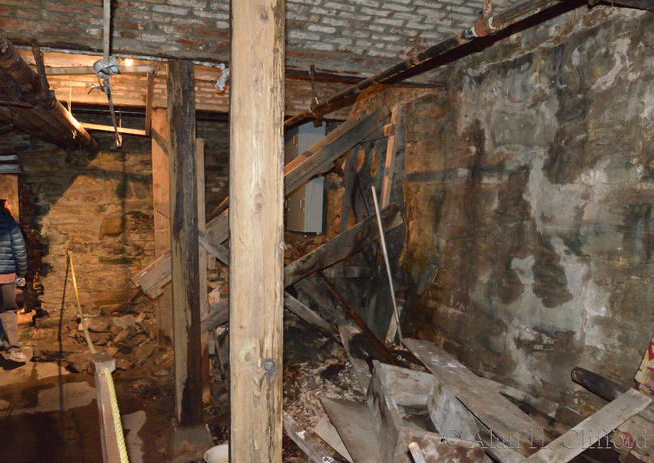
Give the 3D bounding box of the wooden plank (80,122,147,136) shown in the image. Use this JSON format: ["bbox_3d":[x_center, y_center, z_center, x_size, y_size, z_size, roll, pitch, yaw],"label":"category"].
[{"bbox_3d":[-2.002,-0.948,4.893,0.606,0.042,0.080,1,3,-38],"label":"wooden plank"}]

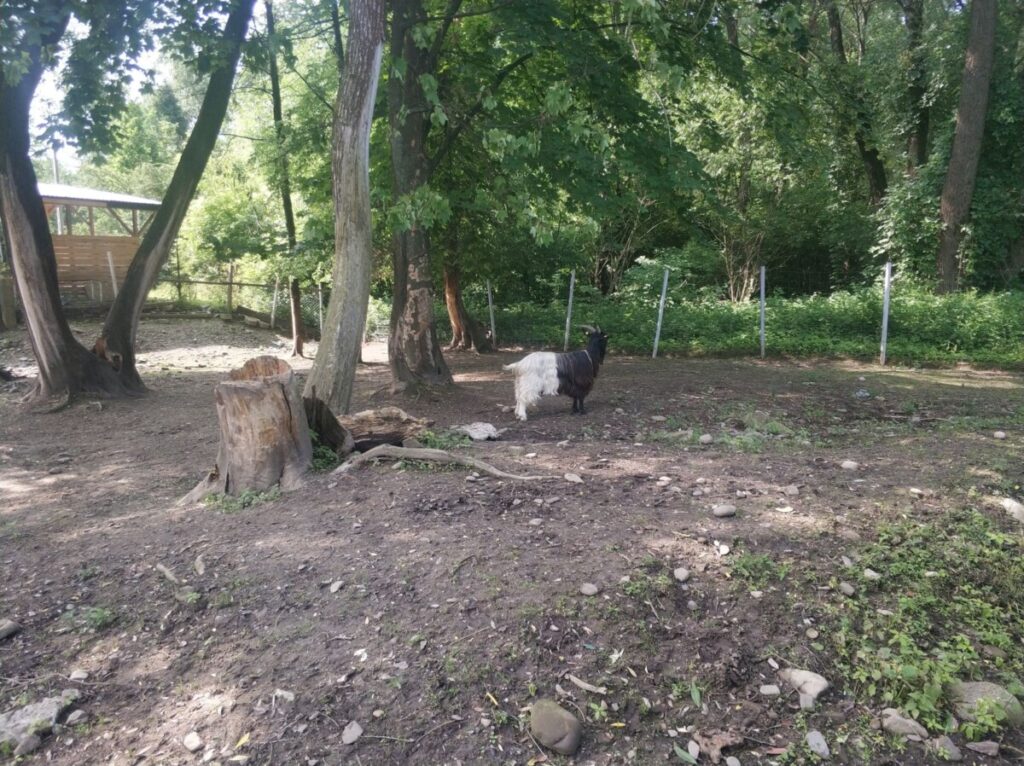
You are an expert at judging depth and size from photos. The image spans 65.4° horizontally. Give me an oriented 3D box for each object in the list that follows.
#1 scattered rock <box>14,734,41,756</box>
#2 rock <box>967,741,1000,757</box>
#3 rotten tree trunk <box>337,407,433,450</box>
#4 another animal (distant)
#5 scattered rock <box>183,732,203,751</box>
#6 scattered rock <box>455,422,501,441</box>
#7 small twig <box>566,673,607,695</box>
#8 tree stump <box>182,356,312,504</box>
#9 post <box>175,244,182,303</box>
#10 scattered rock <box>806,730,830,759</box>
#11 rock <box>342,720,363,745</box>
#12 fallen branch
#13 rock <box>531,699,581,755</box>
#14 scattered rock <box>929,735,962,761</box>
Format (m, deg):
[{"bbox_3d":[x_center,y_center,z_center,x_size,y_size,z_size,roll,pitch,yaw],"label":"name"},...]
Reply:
[{"bbox_3d":[-1.591,1.190,2.620,0.075,0.045,0.062,0,6,0],"label":"scattered rock"},{"bbox_3d":[1.542,1.195,2.610,0.100,0.036,0.050,0,6,0],"label":"rock"},{"bbox_3d":[-1.147,0.419,7.222,0.930,0.380,0.500,0,7,0],"label":"rotten tree trunk"},{"bbox_3d":[0.513,-0.128,9.300,1.170,1.060,0.400,-2,6,-20],"label":"another animal (distant)"},{"bbox_3d":[-1.013,1.140,2.531,0.053,0.046,0.056,0,7,0],"label":"scattered rock"},{"bbox_3d":[-0.327,0.474,7.807,0.440,0.155,0.310,0,7,0],"label":"scattered rock"},{"bbox_3d":[0.270,1.108,2.945,0.190,0.022,0.035,6,9,40],"label":"small twig"},{"bbox_3d":[-2.046,0.362,6.220,0.900,1.000,0.820,0,6,0],"label":"tree stump"},{"bbox_3d":[-9.612,-3.127,23.000,0.090,1.700,0.090,0,6,0],"label":"post"},{"bbox_3d":[0.965,1.138,2.513,0.051,0.050,0.105,-2,7,-15],"label":"scattered rock"},{"bbox_3d":[-0.532,1.165,2.660,0.064,0.045,0.070,0,6,0],"label":"rock"},{"bbox_3d":[-0.579,0.654,6.650,1.770,0.200,0.420,0,6,0],"label":"fallen branch"},{"bbox_3d":[0.139,1.091,2.540,0.157,0.140,0.170,-2,7,-20],"label":"rock"},{"bbox_3d":[1.359,1.140,2.496,0.090,0.055,0.080,-2,7,-20],"label":"scattered rock"}]

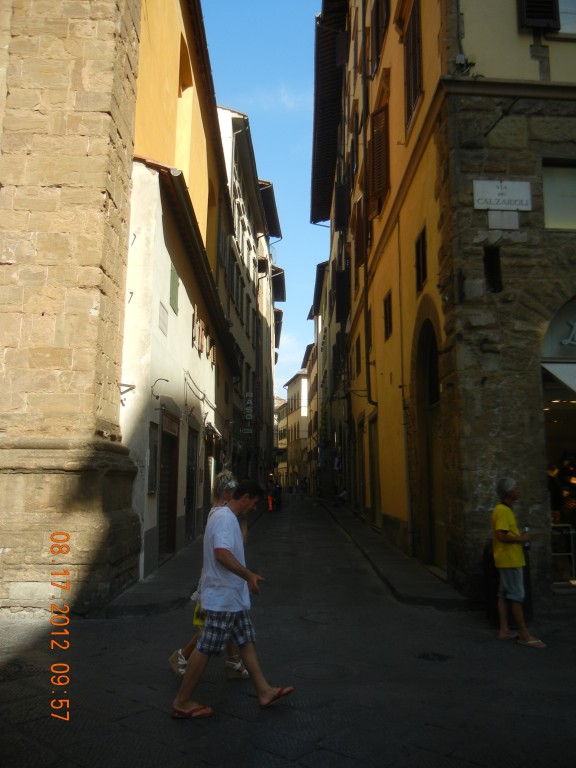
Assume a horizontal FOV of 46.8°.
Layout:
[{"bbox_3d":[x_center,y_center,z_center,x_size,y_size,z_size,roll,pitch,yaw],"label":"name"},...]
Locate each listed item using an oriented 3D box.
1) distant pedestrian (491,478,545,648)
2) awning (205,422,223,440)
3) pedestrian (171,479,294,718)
[{"bbox_3d":[2.387,1.869,7.132,0.520,1.720,0.500,-2,-9,17],"label":"distant pedestrian"},{"bbox_3d":[-2.328,1.484,20.800,0.550,0.550,1.700,0,-9,0],"label":"awning"},{"bbox_3d":[-0.405,1.585,5.050,0.870,1.700,0.520,1,-9,-3],"label":"pedestrian"}]

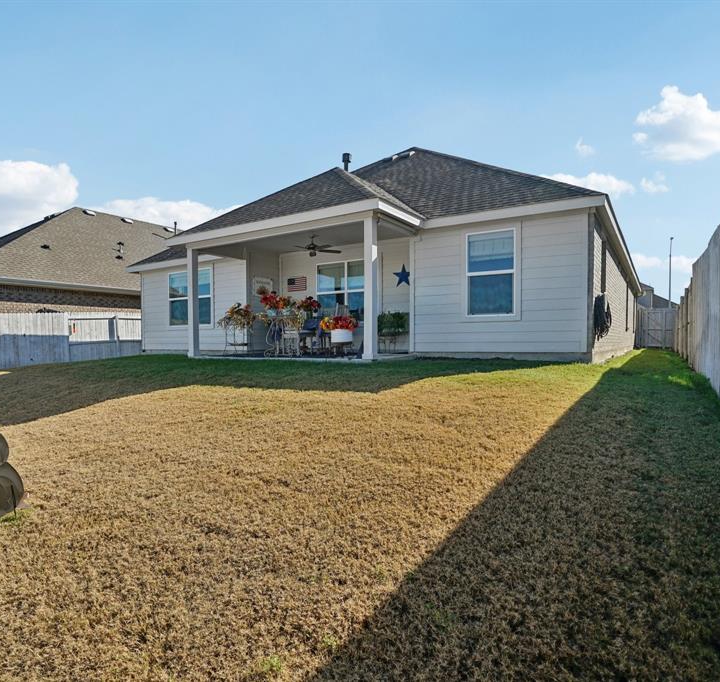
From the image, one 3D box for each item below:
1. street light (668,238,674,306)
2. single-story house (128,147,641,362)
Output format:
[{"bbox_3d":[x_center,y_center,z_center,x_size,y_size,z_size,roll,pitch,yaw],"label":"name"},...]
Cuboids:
[{"bbox_3d":[21.400,-2.950,31.300,0.350,8.500,1.800,0,0,33],"label":"street light"},{"bbox_3d":[1.860,-3.120,15.720,12.700,7.100,16.200,0,0,33],"label":"single-story house"}]

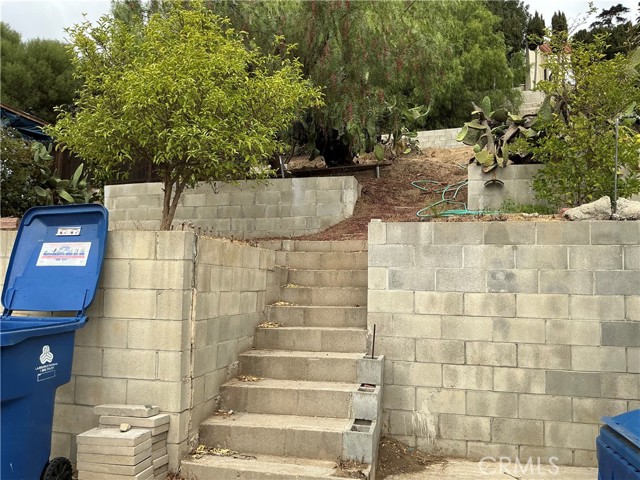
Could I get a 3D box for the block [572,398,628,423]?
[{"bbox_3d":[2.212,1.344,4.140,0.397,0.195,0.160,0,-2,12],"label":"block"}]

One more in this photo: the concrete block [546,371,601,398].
[{"bbox_3d":[2.033,1.143,4.203,0.395,0.195,0.195,0,-3,11],"label":"concrete block"}]

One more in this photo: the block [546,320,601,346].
[{"bbox_3d":[2.059,0.755,4.250,0.405,0.197,0.170,0,-6,11],"label":"block"}]

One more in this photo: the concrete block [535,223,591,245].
[{"bbox_3d":[2.006,-0.048,4.301,0.395,0.193,0.175,0,-3,14],"label":"concrete block"}]

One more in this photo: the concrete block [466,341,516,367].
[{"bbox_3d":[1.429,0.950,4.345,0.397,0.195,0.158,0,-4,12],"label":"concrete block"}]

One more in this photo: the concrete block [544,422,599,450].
[{"bbox_3d":[2.007,1.555,4.179,0.394,0.197,0.170,0,-6,11],"label":"concrete block"}]

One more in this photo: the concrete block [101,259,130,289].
[{"bbox_3d":[-1.496,0.247,3.719,0.395,0.193,0.190,0,-3,13],"label":"concrete block"}]

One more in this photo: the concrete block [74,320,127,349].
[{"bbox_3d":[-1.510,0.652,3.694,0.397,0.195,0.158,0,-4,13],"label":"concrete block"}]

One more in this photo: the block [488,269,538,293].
[{"bbox_3d":[1.617,0.352,4.375,0.409,0.197,0.170,0,-6,11],"label":"block"}]

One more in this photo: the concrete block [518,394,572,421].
[{"bbox_3d":[1.842,1.357,4.270,0.395,0.193,0.190,0,-3,14],"label":"concrete block"}]

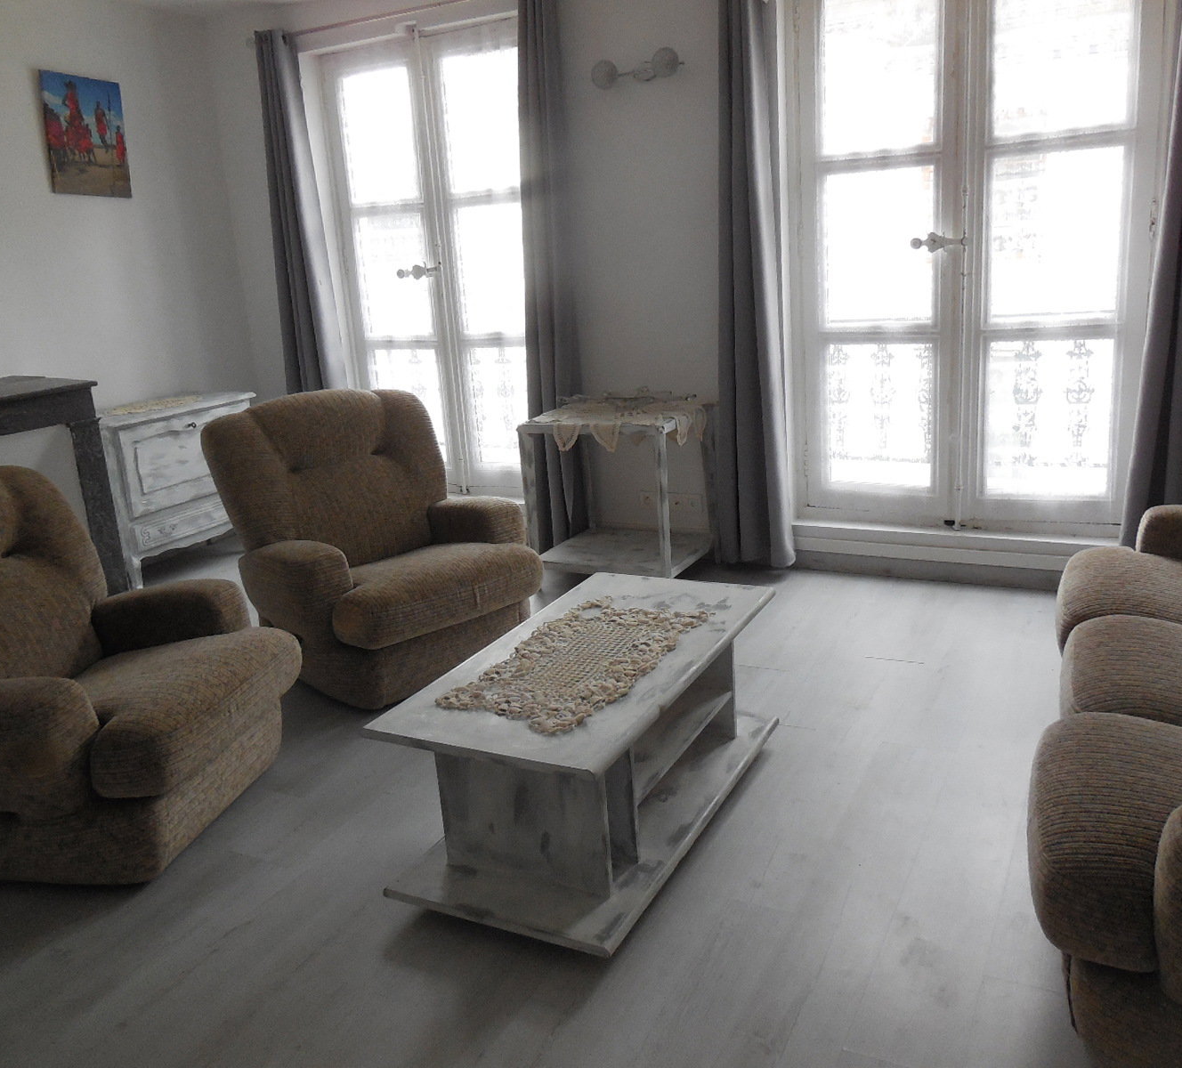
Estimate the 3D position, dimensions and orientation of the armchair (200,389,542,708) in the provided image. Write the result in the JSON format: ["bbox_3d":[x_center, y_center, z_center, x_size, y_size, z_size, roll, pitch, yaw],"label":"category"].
[{"bbox_3d":[-0.740,-0.003,3.704,0.870,0.932,0.884,-16,19,-39],"label":"armchair"}]

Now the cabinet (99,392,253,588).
[{"bbox_3d":[-2.112,-0.241,5.221,0.367,0.802,0.938,4,17,28],"label":"cabinet"}]

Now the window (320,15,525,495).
[{"bbox_3d":[-0.735,-1.287,5.121,1.197,2.217,0.095,4,17,28],"label":"window"}]

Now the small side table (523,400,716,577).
[{"bbox_3d":[0.131,-0.211,4.689,0.734,0.707,0.517,4,17,28],"label":"small side table"}]

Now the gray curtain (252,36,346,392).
[{"bbox_3d":[-1.483,-1.269,5.417,0.408,2.557,0.129,4,17,28],"label":"gray curtain"}]

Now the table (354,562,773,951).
[{"bbox_3d":[0.026,0.502,2.576,0.551,0.428,1.088,4,17,27],"label":"table"}]

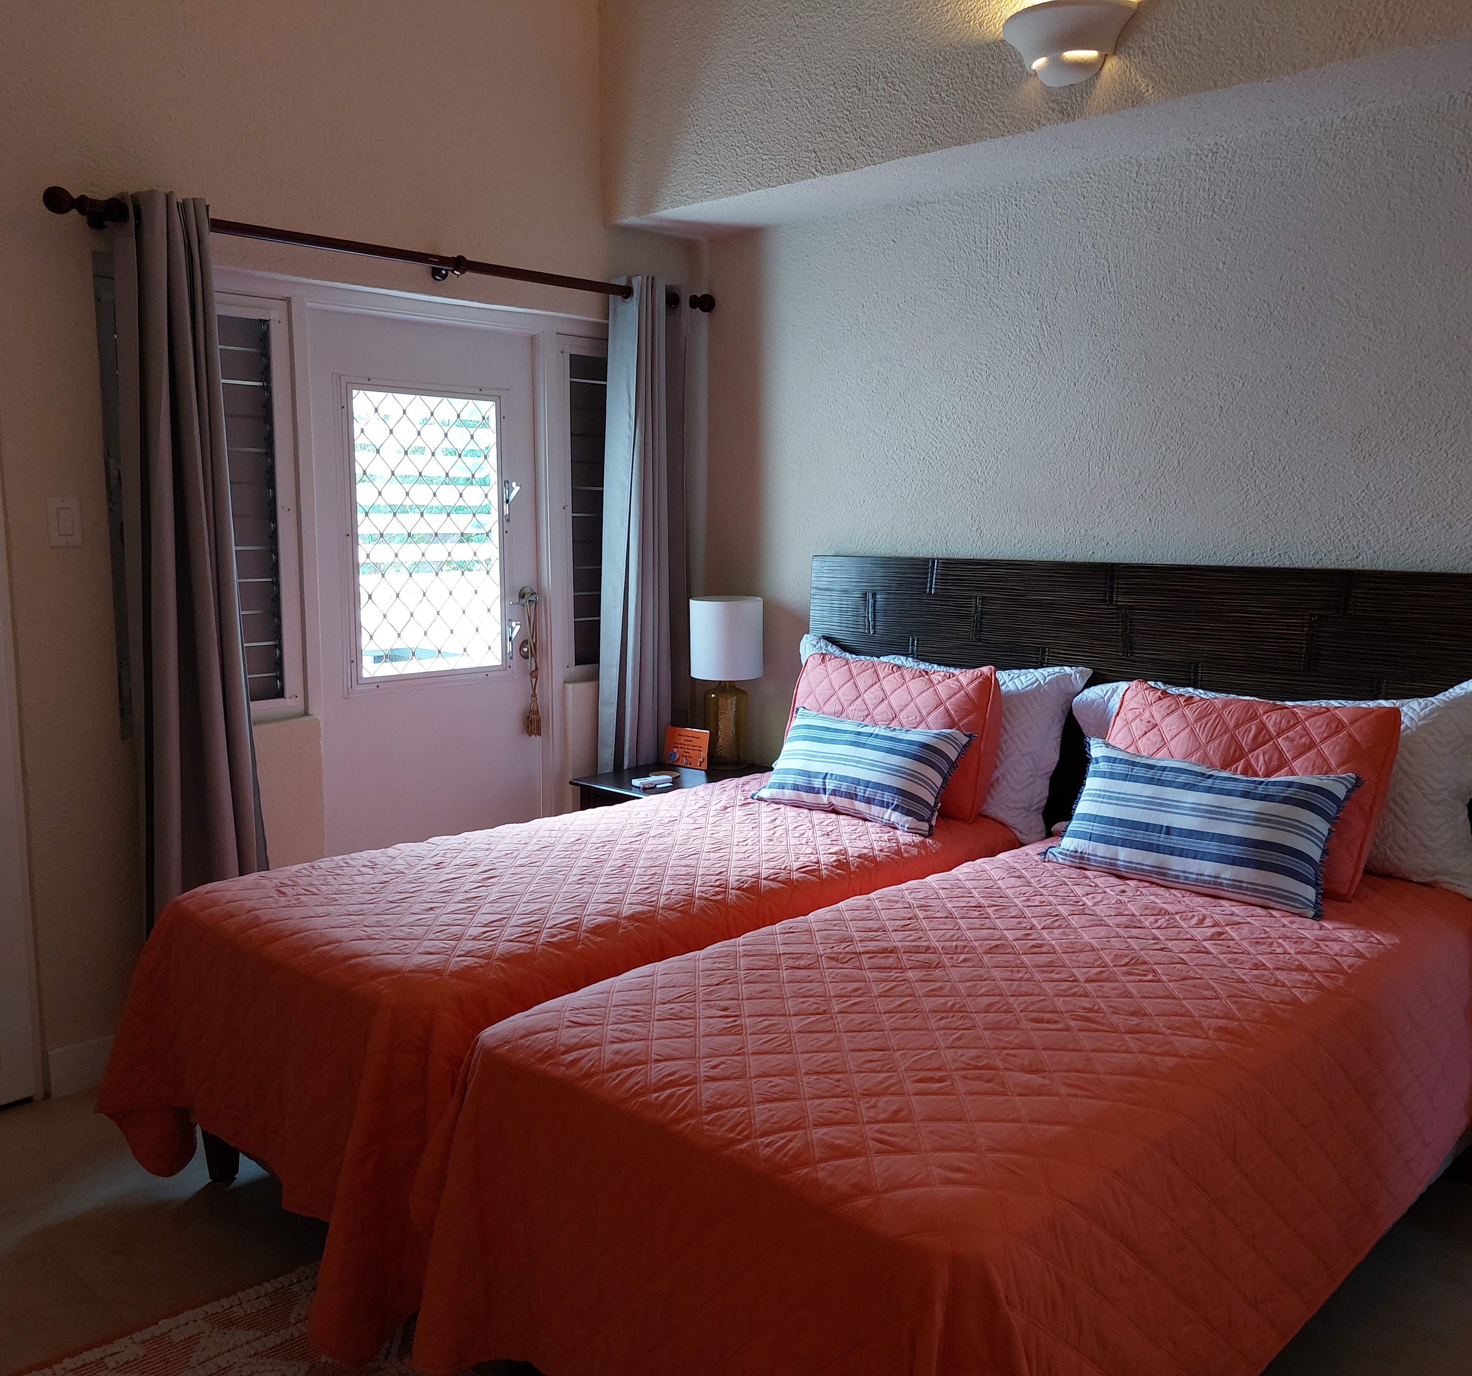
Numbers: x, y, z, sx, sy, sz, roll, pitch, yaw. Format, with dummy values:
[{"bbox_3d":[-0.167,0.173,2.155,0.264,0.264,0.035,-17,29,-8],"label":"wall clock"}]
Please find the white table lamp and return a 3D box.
[{"bbox_3d":[-0.030,-0.017,4.239,0.245,0.563,0.245,0,7,0],"label":"white table lamp"}]

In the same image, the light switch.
[{"bbox_3d":[-1.597,-0.394,3.031,0.071,0.116,0.010,-7,10,-43],"label":"light switch"}]

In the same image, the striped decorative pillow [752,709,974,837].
[{"bbox_3d":[0.337,0.228,3.545,0.640,0.310,0.130,8,-23,46],"label":"striped decorative pillow"}]

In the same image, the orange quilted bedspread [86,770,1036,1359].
[{"bbox_3d":[-0.255,0.673,3.141,2.120,0.560,1.200,-7,10,-43],"label":"orange quilted bedspread"}]

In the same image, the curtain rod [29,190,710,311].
[{"bbox_3d":[-0.813,-1.187,3.558,2.040,0.075,0.100,-7,10,-43],"label":"curtain rod"}]

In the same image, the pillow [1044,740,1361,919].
[{"bbox_3d":[1.016,0.303,2.856,0.650,0.320,0.130,8,-21,46],"label":"pillow"}]

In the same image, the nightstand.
[{"bbox_3d":[-0.134,0.574,4.148,0.610,0.585,0.440,-7,10,-43],"label":"nightstand"}]

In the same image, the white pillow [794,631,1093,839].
[{"bbox_3d":[0.512,0.120,3.601,0.200,0.490,0.950,15,-5,-44],"label":"white pillow"}]

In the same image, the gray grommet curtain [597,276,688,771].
[{"bbox_3d":[-0.289,-0.252,4.162,0.380,2.120,0.140,-7,10,-43],"label":"gray grommet curtain"}]

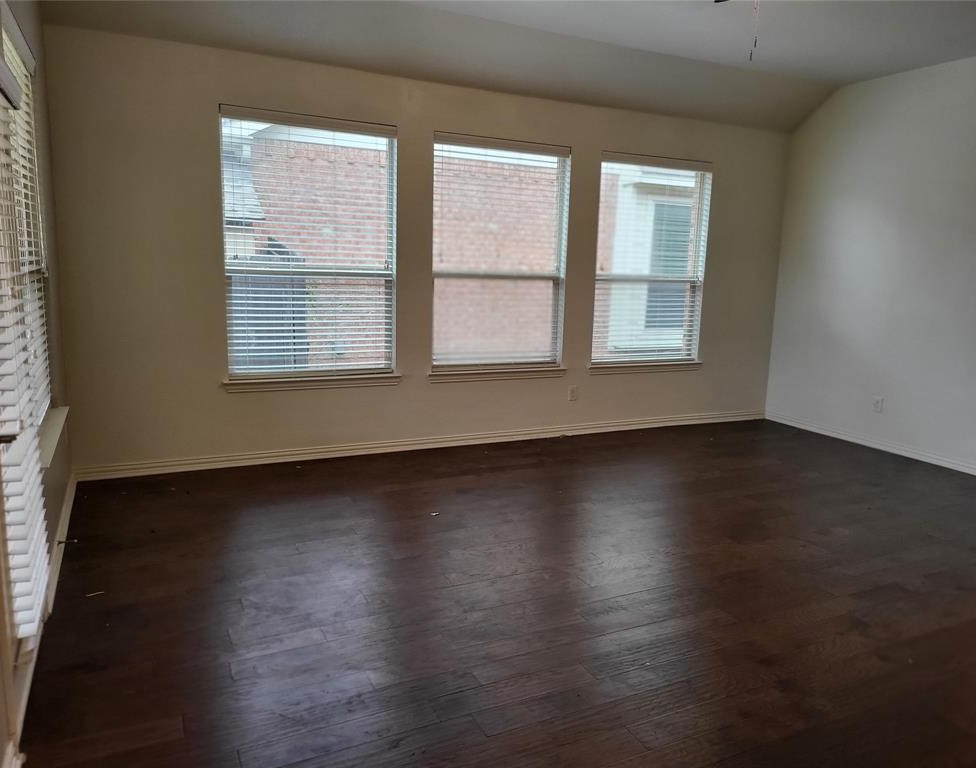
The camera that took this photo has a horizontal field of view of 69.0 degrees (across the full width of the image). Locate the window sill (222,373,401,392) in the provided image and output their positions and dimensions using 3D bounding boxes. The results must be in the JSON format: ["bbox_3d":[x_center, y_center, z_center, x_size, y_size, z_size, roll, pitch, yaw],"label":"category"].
[{"bbox_3d":[-1.233,-0.013,5.077,1.257,0.084,0.125,-3,10,-27],"label":"window sill"}]

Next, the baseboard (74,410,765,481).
[{"bbox_3d":[0.101,0.434,5.803,6.035,0.088,0.020,-3,10,-27],"label":"baseboard"}]

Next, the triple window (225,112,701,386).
[{"bbox_3d":[0.118,-1.000,5.620,4.168,1.775,0.100,-3,10,-27],"label":"triple window"}]

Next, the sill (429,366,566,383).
[{"bbox_3d":[0.081,-0.080,5.740,1.250,0.084,0.125,-3,10,-27],"label":"sill"}]

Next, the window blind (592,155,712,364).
[{"bbox_3d":[1.450,-1.066,6.284,1.200,1.755,0.065,-3,10,-27],"label":"window blind"}]

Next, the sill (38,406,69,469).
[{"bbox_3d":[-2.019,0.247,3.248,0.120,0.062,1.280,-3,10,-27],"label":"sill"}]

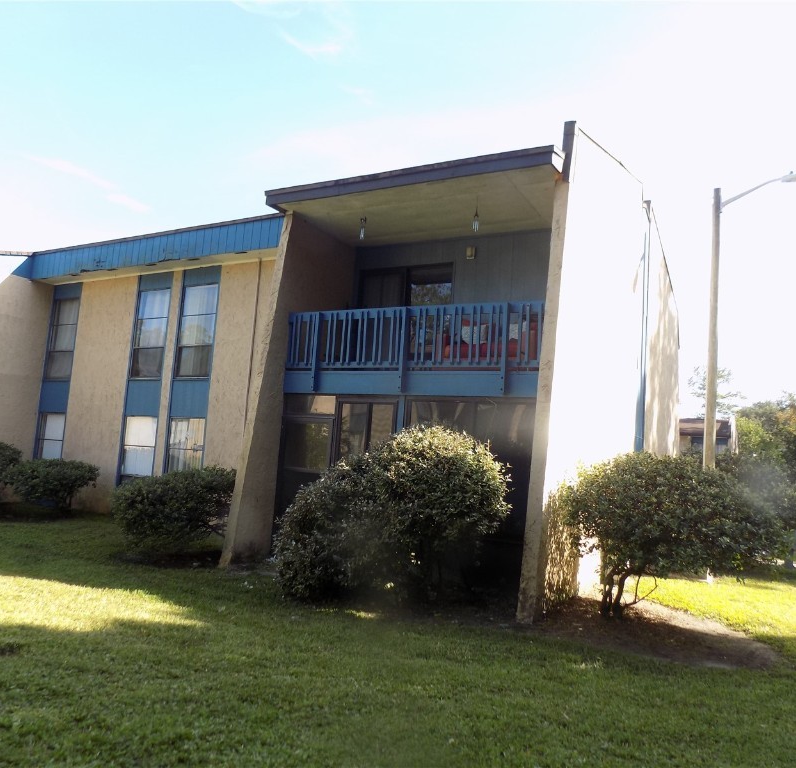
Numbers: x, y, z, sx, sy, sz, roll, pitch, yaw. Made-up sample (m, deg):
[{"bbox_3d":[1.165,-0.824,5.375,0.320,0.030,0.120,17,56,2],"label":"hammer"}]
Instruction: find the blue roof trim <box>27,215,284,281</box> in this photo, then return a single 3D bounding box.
[{"bbox_3d":[-4.952,-2.690,13.796,7.585,0.640,0.217,0,-7,28],"label":"blue roof trim"}]

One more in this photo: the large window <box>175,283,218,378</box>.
[{"bbox_3d":[-4.013,-1.031,13.580,0.965,1.911,0.099,0,-7,28],"label":"large window"}]

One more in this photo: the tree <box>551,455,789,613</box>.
[{"bbox_3d":[3.264,1.824,8.150,2.580,1.992,2.300,1,-7,22],"label":"tree"}]

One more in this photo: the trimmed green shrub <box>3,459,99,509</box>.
[{"bbox_3d":[-7.099,2.058,13.900,1.747,1.063,1.500,7,-7,-26],"label":"trimmed green shrub"}]

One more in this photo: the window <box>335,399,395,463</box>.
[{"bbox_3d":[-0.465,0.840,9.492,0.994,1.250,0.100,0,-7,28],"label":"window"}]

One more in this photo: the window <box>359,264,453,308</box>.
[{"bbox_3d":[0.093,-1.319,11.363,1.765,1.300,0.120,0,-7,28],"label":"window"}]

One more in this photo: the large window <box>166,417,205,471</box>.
[{"bbox_3d":[-4.217,1.304,13.555,1.052,1.250,0.120,0,-7,30],"label":"large window"}]

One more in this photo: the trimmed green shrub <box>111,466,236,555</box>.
[{"bbox_3d":[-3.339,1.916,10.579,1.800,1.180,1.500,0,-7,30],"label":"trimmed green shrub"}]

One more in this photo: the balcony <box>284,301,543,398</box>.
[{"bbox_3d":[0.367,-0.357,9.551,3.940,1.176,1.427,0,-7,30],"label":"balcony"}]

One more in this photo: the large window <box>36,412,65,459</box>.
[{"bbox_3d":[-8.030,1.299,15.771,1.013,1.245,0.120,0,-7,30],"label":"large window"}]

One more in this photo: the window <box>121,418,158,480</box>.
[{"bbox_3d":[-5.402,1.311,14.243,1.071,1.250,0.120,0,-7,30],"label":"window"}]

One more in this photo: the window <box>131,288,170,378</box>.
[{"bbox_3d":[-5.254,-1.061,14.500,1.042,1.988,0.120,0,-7,30],"label":"window"}]

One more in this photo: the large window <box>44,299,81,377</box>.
[{"bbox_3d":[-7.878,-1.057,16.024,1.033,1.969,0.120,0,-7,30],"label":"large window"}]

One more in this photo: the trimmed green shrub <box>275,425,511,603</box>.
[{"bbox_3d":[-0.065,1.488,8.000,2.775,2.007,1.900,4,-6,0],"label":"trimmed green shrub"}]

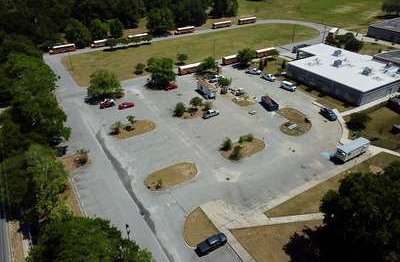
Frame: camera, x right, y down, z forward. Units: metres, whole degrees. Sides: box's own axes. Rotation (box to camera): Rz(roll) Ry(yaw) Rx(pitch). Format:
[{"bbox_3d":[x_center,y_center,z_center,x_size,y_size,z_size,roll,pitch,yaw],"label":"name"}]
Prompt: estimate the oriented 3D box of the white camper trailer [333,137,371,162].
[{"bbox_3d":[34.630,4.218,68.125,8.100,2.700,2.500,-17,36,-26],"label":"white camper trailer"}]

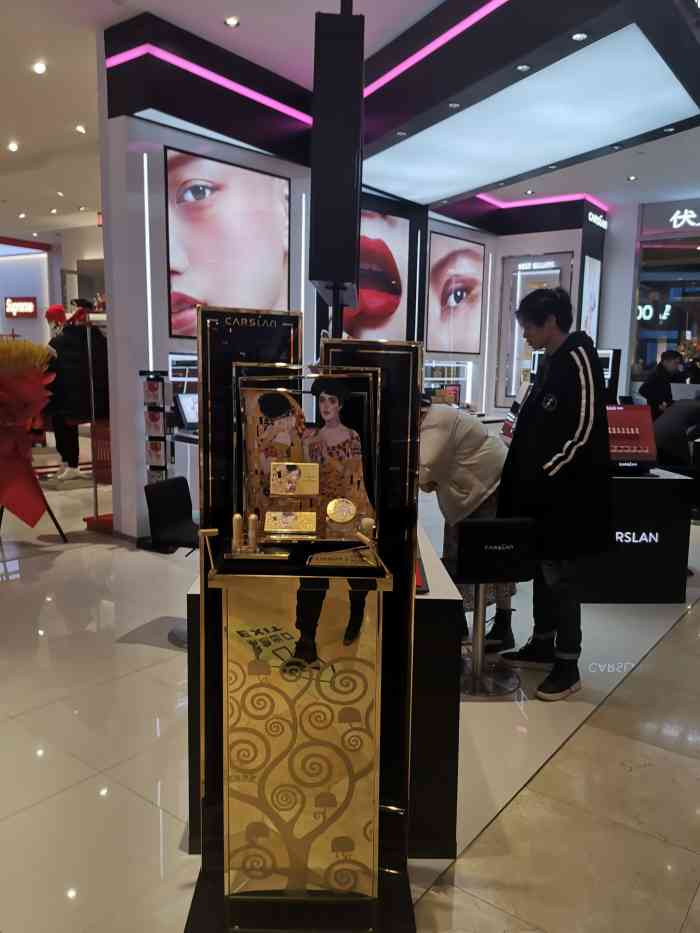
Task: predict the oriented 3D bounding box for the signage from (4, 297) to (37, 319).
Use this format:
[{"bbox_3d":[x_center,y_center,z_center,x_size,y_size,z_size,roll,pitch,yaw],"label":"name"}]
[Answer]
[{"bbox_3d":[-4.656,-2.236,10.300,0.780,0.280,0.080,7,10,37],"label":"signage"}]

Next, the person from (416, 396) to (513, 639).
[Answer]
[{"bbox_3d":[0.525,0.282,3.780,0.720,1.320,0.500,3,8,16],"label":"person"}]

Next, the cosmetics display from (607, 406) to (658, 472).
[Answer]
[{"bbox_3d":[1.776,-0.173,4.665,0.340,0.420,0.250,0,8,-3],"label":"cosmetics display"}]

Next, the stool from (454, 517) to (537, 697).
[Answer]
[{"bbox_3d":[0.617,0.601,3.386,0.400,0.810,0.420,-1,8,-12],"label":"stool"}]

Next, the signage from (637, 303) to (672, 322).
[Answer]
[{"bbox_3d":[5.021,-2.539,12.000,0.580,0.270,0.060,7,10,37],"label":"signage"}]

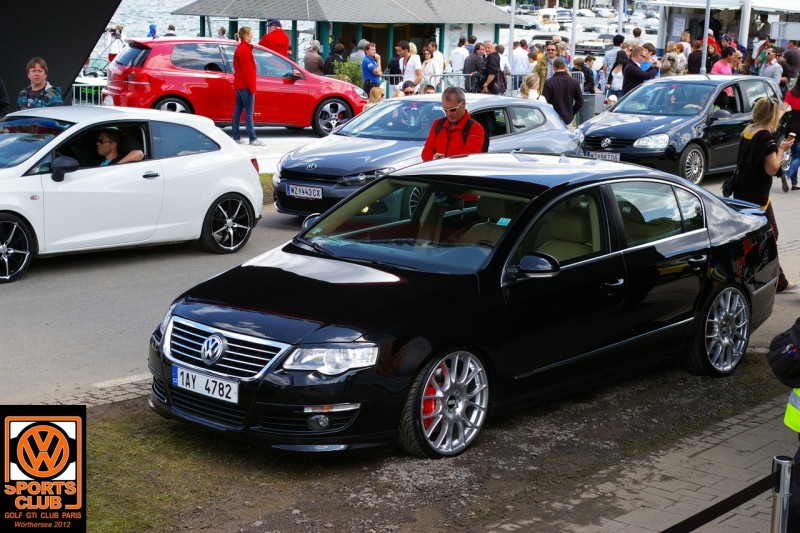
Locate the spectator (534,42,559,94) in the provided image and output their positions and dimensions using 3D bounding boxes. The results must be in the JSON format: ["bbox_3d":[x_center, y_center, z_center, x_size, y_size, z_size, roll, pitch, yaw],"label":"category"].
[{"bbox_3d":[2.319,-2.611,23.344,0.550,1.800,0.350,2,9,9],"label":"spectator"}]

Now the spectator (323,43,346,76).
[{"bbox_3d":[-1.250,-3.426,28.739,0.500,1.740,0.360,6,11,30],"label":"spectator"}]

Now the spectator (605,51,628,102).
[{"bbox_3d":[3.659,-2.833,25.352,0.460,1.670,0.350,6,11,21],"label":"spectator"}]

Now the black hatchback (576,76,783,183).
[{"bbox_3d":[4.111,-1.975,21.193,1.770,1.480,4.204,10,13,42],"label":"black hatchback"}]

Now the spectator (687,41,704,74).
[{"bbox_3d":[6.065,-3.760,30.639,0.500,1.740,0.340,2,9,9],"label":"spectator"}]

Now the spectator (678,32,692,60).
[{"bbox_3d":[6.404,-4.470,33.633,0.450,1.660,0.340,6,11,30],"label":"spectator"}]

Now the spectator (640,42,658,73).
[{"bbox_3d":[4.372,-3.087,26.341,0.340,1.700,0.480,-3,11,-25],"label":"spectator"}]

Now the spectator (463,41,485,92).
[{"bbox_3d":[1.352,-3.281,27.740,0.380,1.750,0.500,1,9,3],"label":"spectator"}]

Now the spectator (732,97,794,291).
[{"bbox_3d":[3.013,-0.589,12.584,0.480,1.670,0.520,-7,12,-41],"label":"spectator"}]

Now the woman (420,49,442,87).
[{"bbox_3d":[0.566,-3.575,30.135,0.480,1.620,0.320,2,10,6],"label":"woman"}]

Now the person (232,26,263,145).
[{"bbox_3d":[-2.288,-2.699,22.258,0.420,1.740,0.460,2,10,3],"label":"person"}]

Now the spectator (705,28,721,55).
[{"bbox_3d":[6.006,-3.762,29.160,0.520,1.760,0.350,2,10,0],"label":"spectator"}]

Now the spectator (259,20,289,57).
[{"bbox_3d":[-2.284,-3.554,26.964,0.550,1.800,0.380,-3,11,-24],"label":"spectator"}]

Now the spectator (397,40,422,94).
[{"bbox_3d":[0.127,-2.715,23.759,0.500,1.750,0.380,11,14,40],"label":"spectator"}]

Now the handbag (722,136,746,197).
[{"bbox_3d":[2.955,-0.883,13.150,0.140,0.480,0.260,5,11,20],"label":"handbag"}]

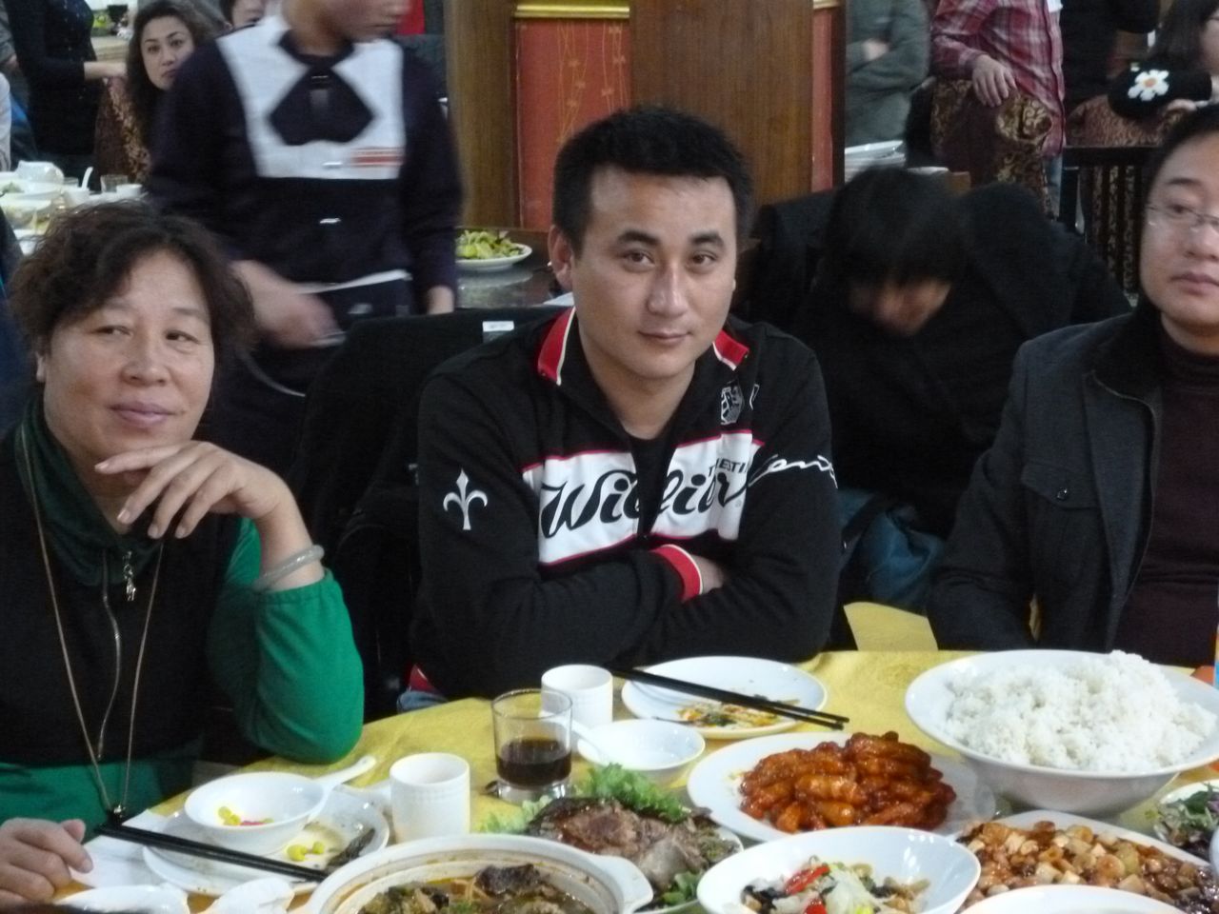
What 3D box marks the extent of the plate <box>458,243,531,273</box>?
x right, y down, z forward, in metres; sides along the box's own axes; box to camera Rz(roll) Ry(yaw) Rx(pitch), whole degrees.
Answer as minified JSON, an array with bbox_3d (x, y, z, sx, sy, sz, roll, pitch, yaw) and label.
[{"bbox_3d":[-0.261,-0.381,3.784,0.228,0.028,0.228,-1,15,0],"label":"plate"}]

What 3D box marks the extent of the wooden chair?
[{"bbox_3d":[1.047,-0.033,3.485,0.450,0.970,0.520,0,16,4],"label":"wooden chair"}]

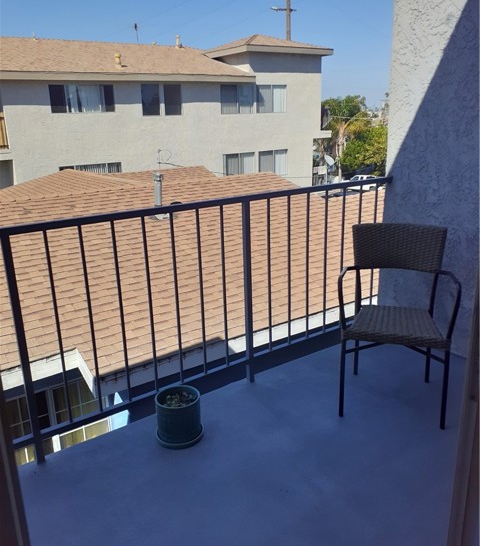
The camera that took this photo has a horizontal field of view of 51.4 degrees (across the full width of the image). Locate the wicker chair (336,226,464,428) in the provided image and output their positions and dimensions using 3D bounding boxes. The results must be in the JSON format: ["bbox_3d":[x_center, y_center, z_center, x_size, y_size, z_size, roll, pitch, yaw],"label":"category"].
[{"bbox_3d":[0.778,0.233,2.499,0.570,0.860,0.549,3,16,16],"label":"wicker chair"}]

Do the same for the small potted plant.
[{"bbox_3d":[-0.279,0.662,2.304,0.220,0.202,0.220,-2,16,0],"label":"small potted plant"}]

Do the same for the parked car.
[{"bbox_3d":[11.827,-8.461,48.000,1.850,1.750,5.100,-12,19,-33],"label":"parked car"}]

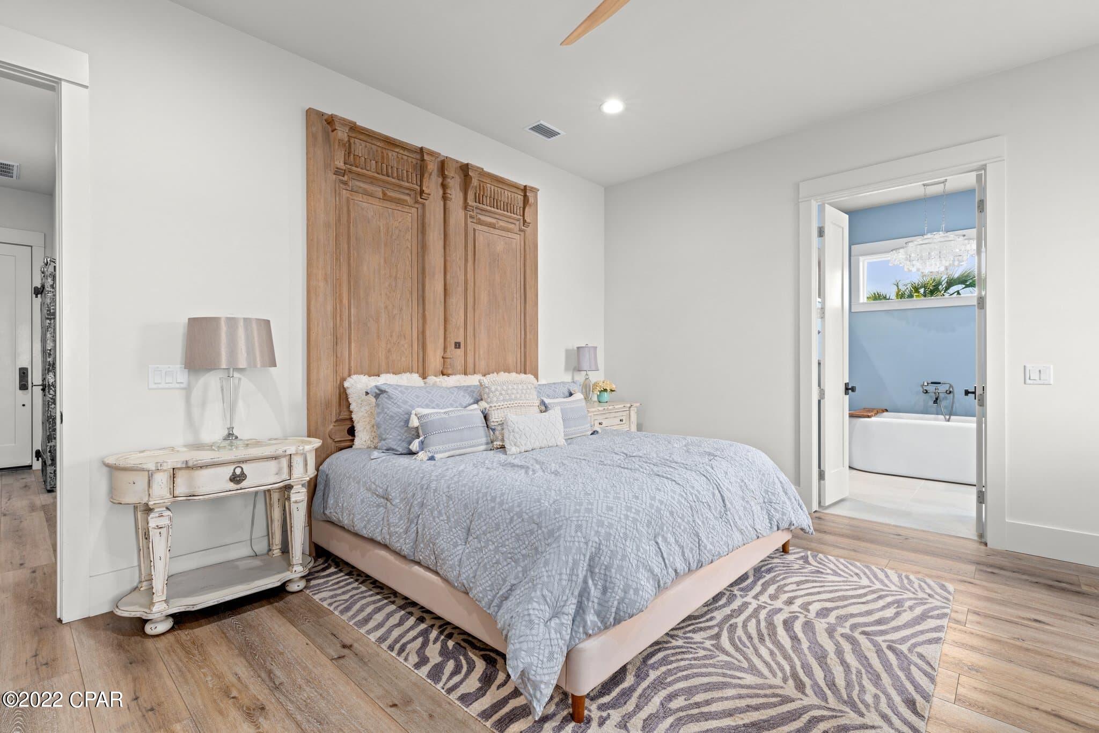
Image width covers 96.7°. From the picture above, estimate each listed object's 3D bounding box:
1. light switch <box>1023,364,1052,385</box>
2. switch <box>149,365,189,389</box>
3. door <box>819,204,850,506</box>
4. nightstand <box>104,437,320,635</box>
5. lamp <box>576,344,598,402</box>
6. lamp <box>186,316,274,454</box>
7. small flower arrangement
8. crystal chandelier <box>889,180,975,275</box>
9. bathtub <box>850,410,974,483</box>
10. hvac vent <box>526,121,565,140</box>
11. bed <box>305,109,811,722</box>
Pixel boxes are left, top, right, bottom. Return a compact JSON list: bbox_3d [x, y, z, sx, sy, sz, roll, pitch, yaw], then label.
[{"bbox_3d":[2.978,0.052,2.975,0.122,0.119,0.010,0,0,42],"label":"light switch"},{"bbox_3d":[-1.935,0.055,2.482,0.010,0.121,0.163,0,0,44],"label":"switch"},{"bbox_3d":[2.411,-0.101,4.126,0.505,2.440,0.045,0,0,-40],"label":"door"},{"bbox_3d":[-1.618,0.790,2.427,0.480,0.752,0.885,0,0,44],"label":"nightstand"},{"bbox_3d":[0.353,0.075,4.628,0.205,0.555,0.205,0,0,0],"label":"lamp"},{"bbox_3d":[-1.643,0.083,2.511,0.370,0.670,0.395,0,0,44],"label":"lamp"},{"bbox_3d":[0.509,0.235,4.618,0.210,0.220,0.225,0,0,0],"label":"small flower arrangement"},{"bbox_3d":[4.030,-1.428,5.105,0.800,0.950,0.520,0,0,42],"label":"crystal chandelier"},{"bbox_3d":[4.081,0.847,5.229,1.700,0.610,0.770,0,0,42],"label":"bathtub"},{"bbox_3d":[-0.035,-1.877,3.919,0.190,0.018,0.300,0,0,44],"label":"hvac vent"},{"bbox_3d":[0.038,-0.203,2.975,2.190,2.730,2.200,0,0,44],"label":"bed"}]

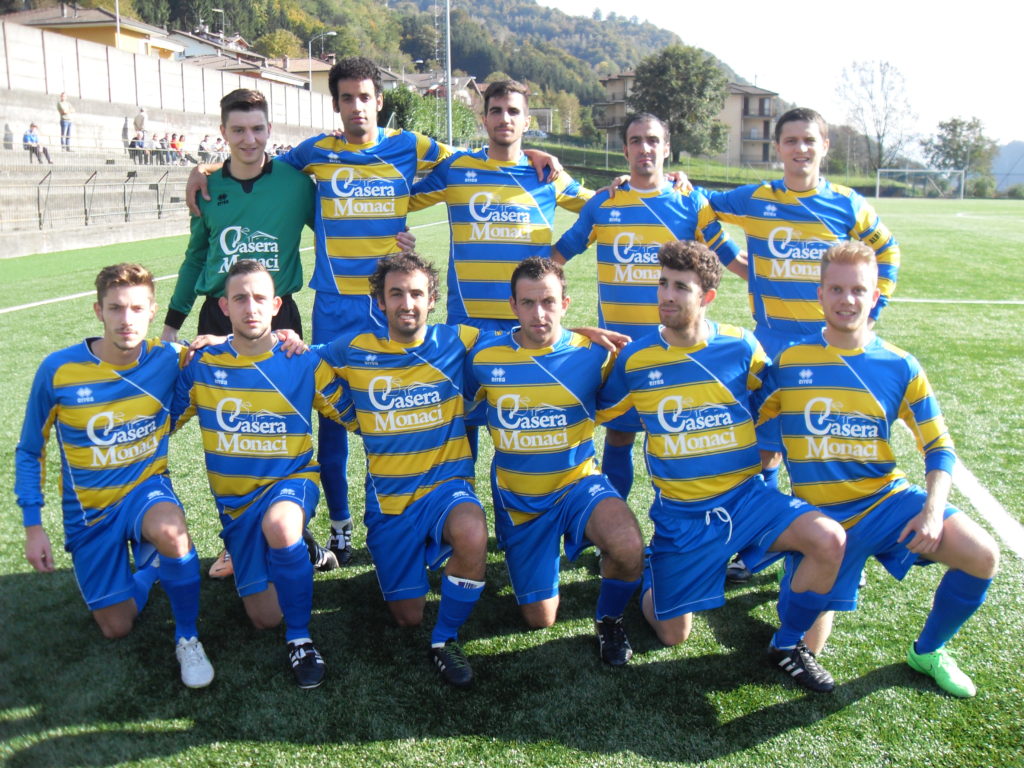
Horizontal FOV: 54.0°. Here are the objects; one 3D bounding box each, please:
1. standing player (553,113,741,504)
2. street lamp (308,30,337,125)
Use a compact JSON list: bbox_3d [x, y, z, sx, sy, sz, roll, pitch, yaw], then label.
[{"bbox_3d":[0.497,-0.107,3.742,0.770,1.733,0.436,1,11,4],"label":"standing player"},{"bbox_3d":[-12.400,-19.813,65.375,1.900,6.000,0.400,2,12,11],"label":"street lamp"}]

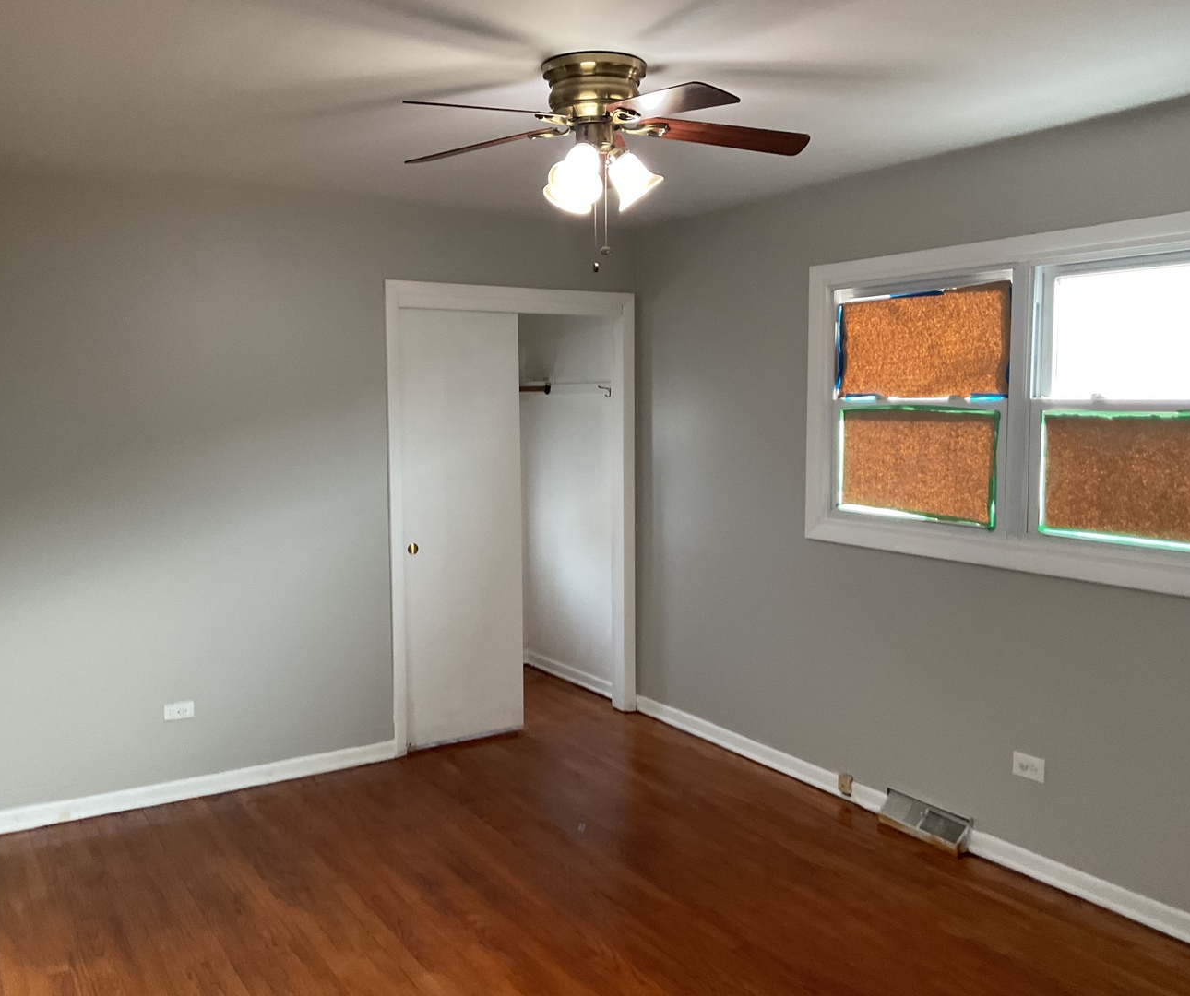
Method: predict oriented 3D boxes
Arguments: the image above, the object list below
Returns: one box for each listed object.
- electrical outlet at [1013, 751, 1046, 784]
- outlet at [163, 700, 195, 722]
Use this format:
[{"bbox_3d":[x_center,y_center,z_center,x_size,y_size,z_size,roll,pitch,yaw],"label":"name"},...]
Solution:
[{"bbox_3d":[1.440,0.892,3.689,0.015,0.075,0.118,-4,6,-32],"label":"electrical outlet"},{"bbox_3d":[-1.655,0.848,4.434,0.115,0.070,0.015,-4,6,-32],"label":"outlet"}]

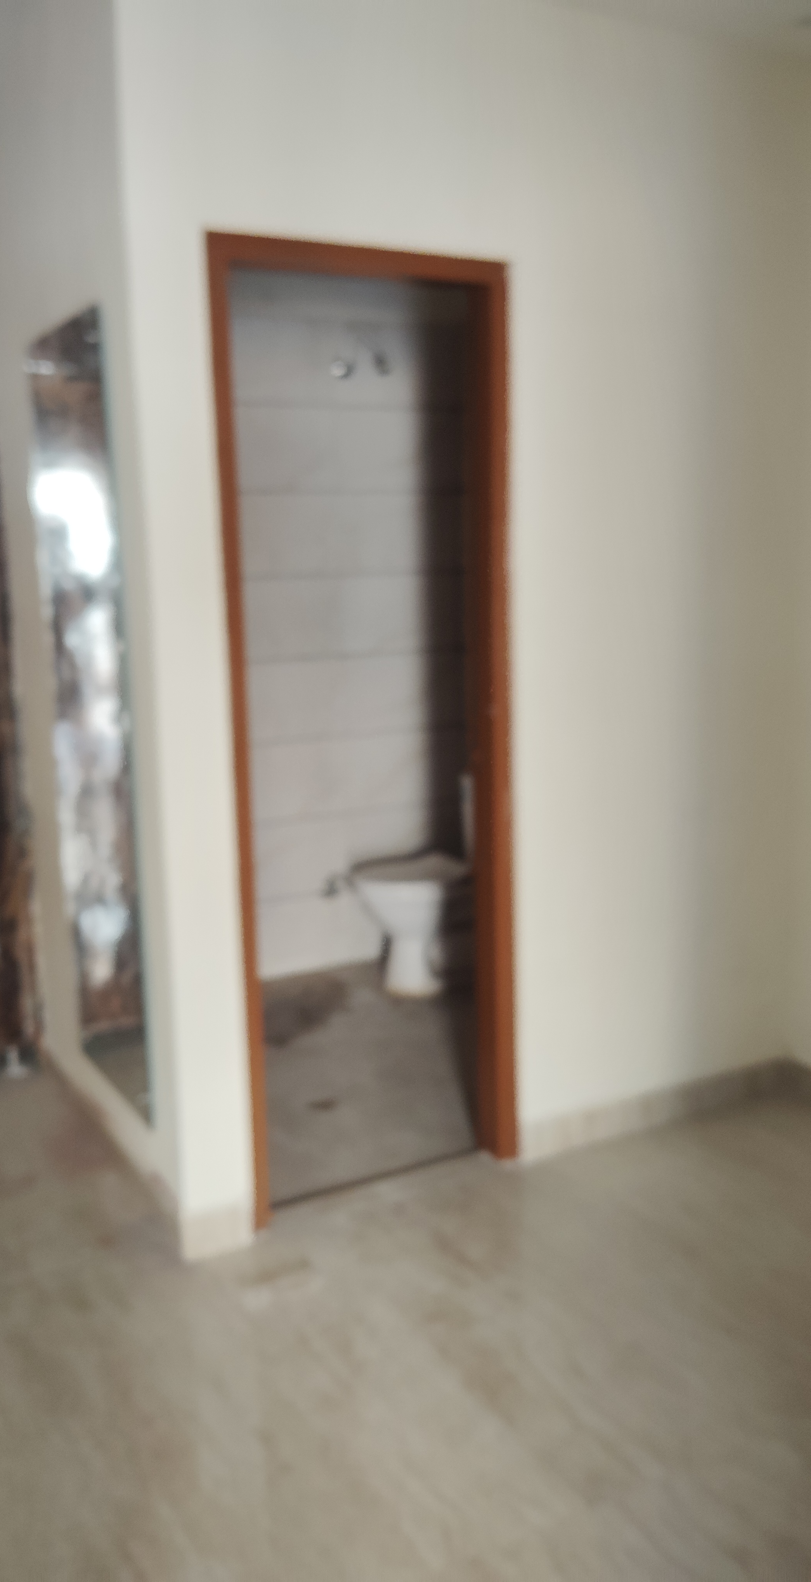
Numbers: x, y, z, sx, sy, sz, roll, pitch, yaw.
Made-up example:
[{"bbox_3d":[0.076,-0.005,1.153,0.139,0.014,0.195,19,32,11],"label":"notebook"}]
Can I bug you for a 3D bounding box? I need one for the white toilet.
[{"bbox_3d":[0.114,0.335,4.650,0.660,0.745,0.370,-6,10,-27],"label":"white toilet"}]

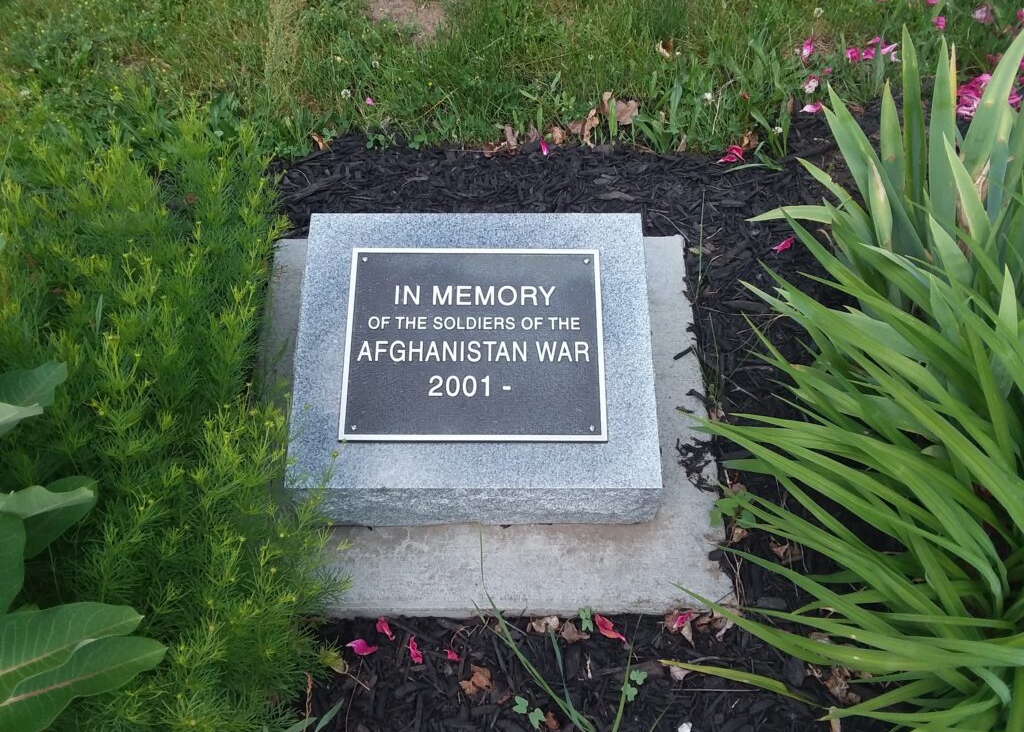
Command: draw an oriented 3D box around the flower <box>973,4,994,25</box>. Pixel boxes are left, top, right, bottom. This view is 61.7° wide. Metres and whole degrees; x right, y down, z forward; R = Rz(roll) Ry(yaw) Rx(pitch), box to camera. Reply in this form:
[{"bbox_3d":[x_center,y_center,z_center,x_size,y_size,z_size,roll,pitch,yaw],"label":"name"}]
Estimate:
[{"bbox_3d":[1.057,-0.788,1.923,0.048,0.028,0.042,0,60,-1],"label":"flower"}]

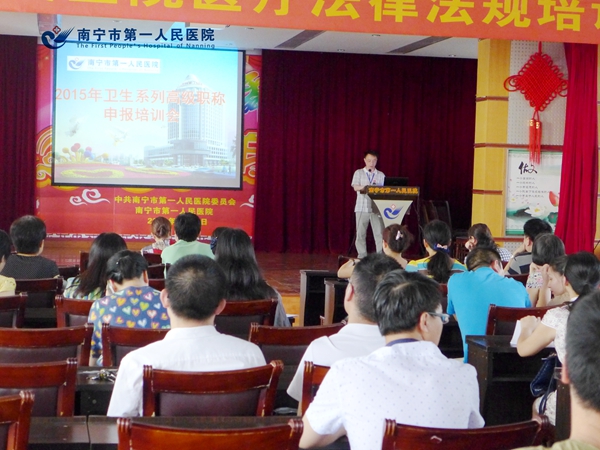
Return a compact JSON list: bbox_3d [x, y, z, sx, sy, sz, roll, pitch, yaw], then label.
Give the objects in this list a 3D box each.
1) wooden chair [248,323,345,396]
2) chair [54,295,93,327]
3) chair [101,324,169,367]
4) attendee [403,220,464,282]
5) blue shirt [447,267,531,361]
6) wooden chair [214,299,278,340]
[{"bbox_3d":[-0.064,0.858,5.437,0.470,0.920,0.560,1,3,-15],"label":"wooden chair"},{"bbox_3d":[-1.032,0.812,6.185,0.460,0.950,0.550,1,2,-13],"label":"chair"},{"bbox_3d":[-0.635,0.849,5.272,0.470,0.920,0.560,1,3,-11],"label":"chair"},{"bbox_3d":[0.869,0.578,8.459,0.470,1.240,0.780,1,3,-10],"label":"attendee"},{"bbox_3d":[0.994,0.543,6.400,0.480,0.620,0.380,1,2,-8],"label":"blue shirt"},{"bbox_3d":[-0.398,0.829,6.173,0.460,0.950,0.550,1,2,-14],"label":"wooden chair"}]

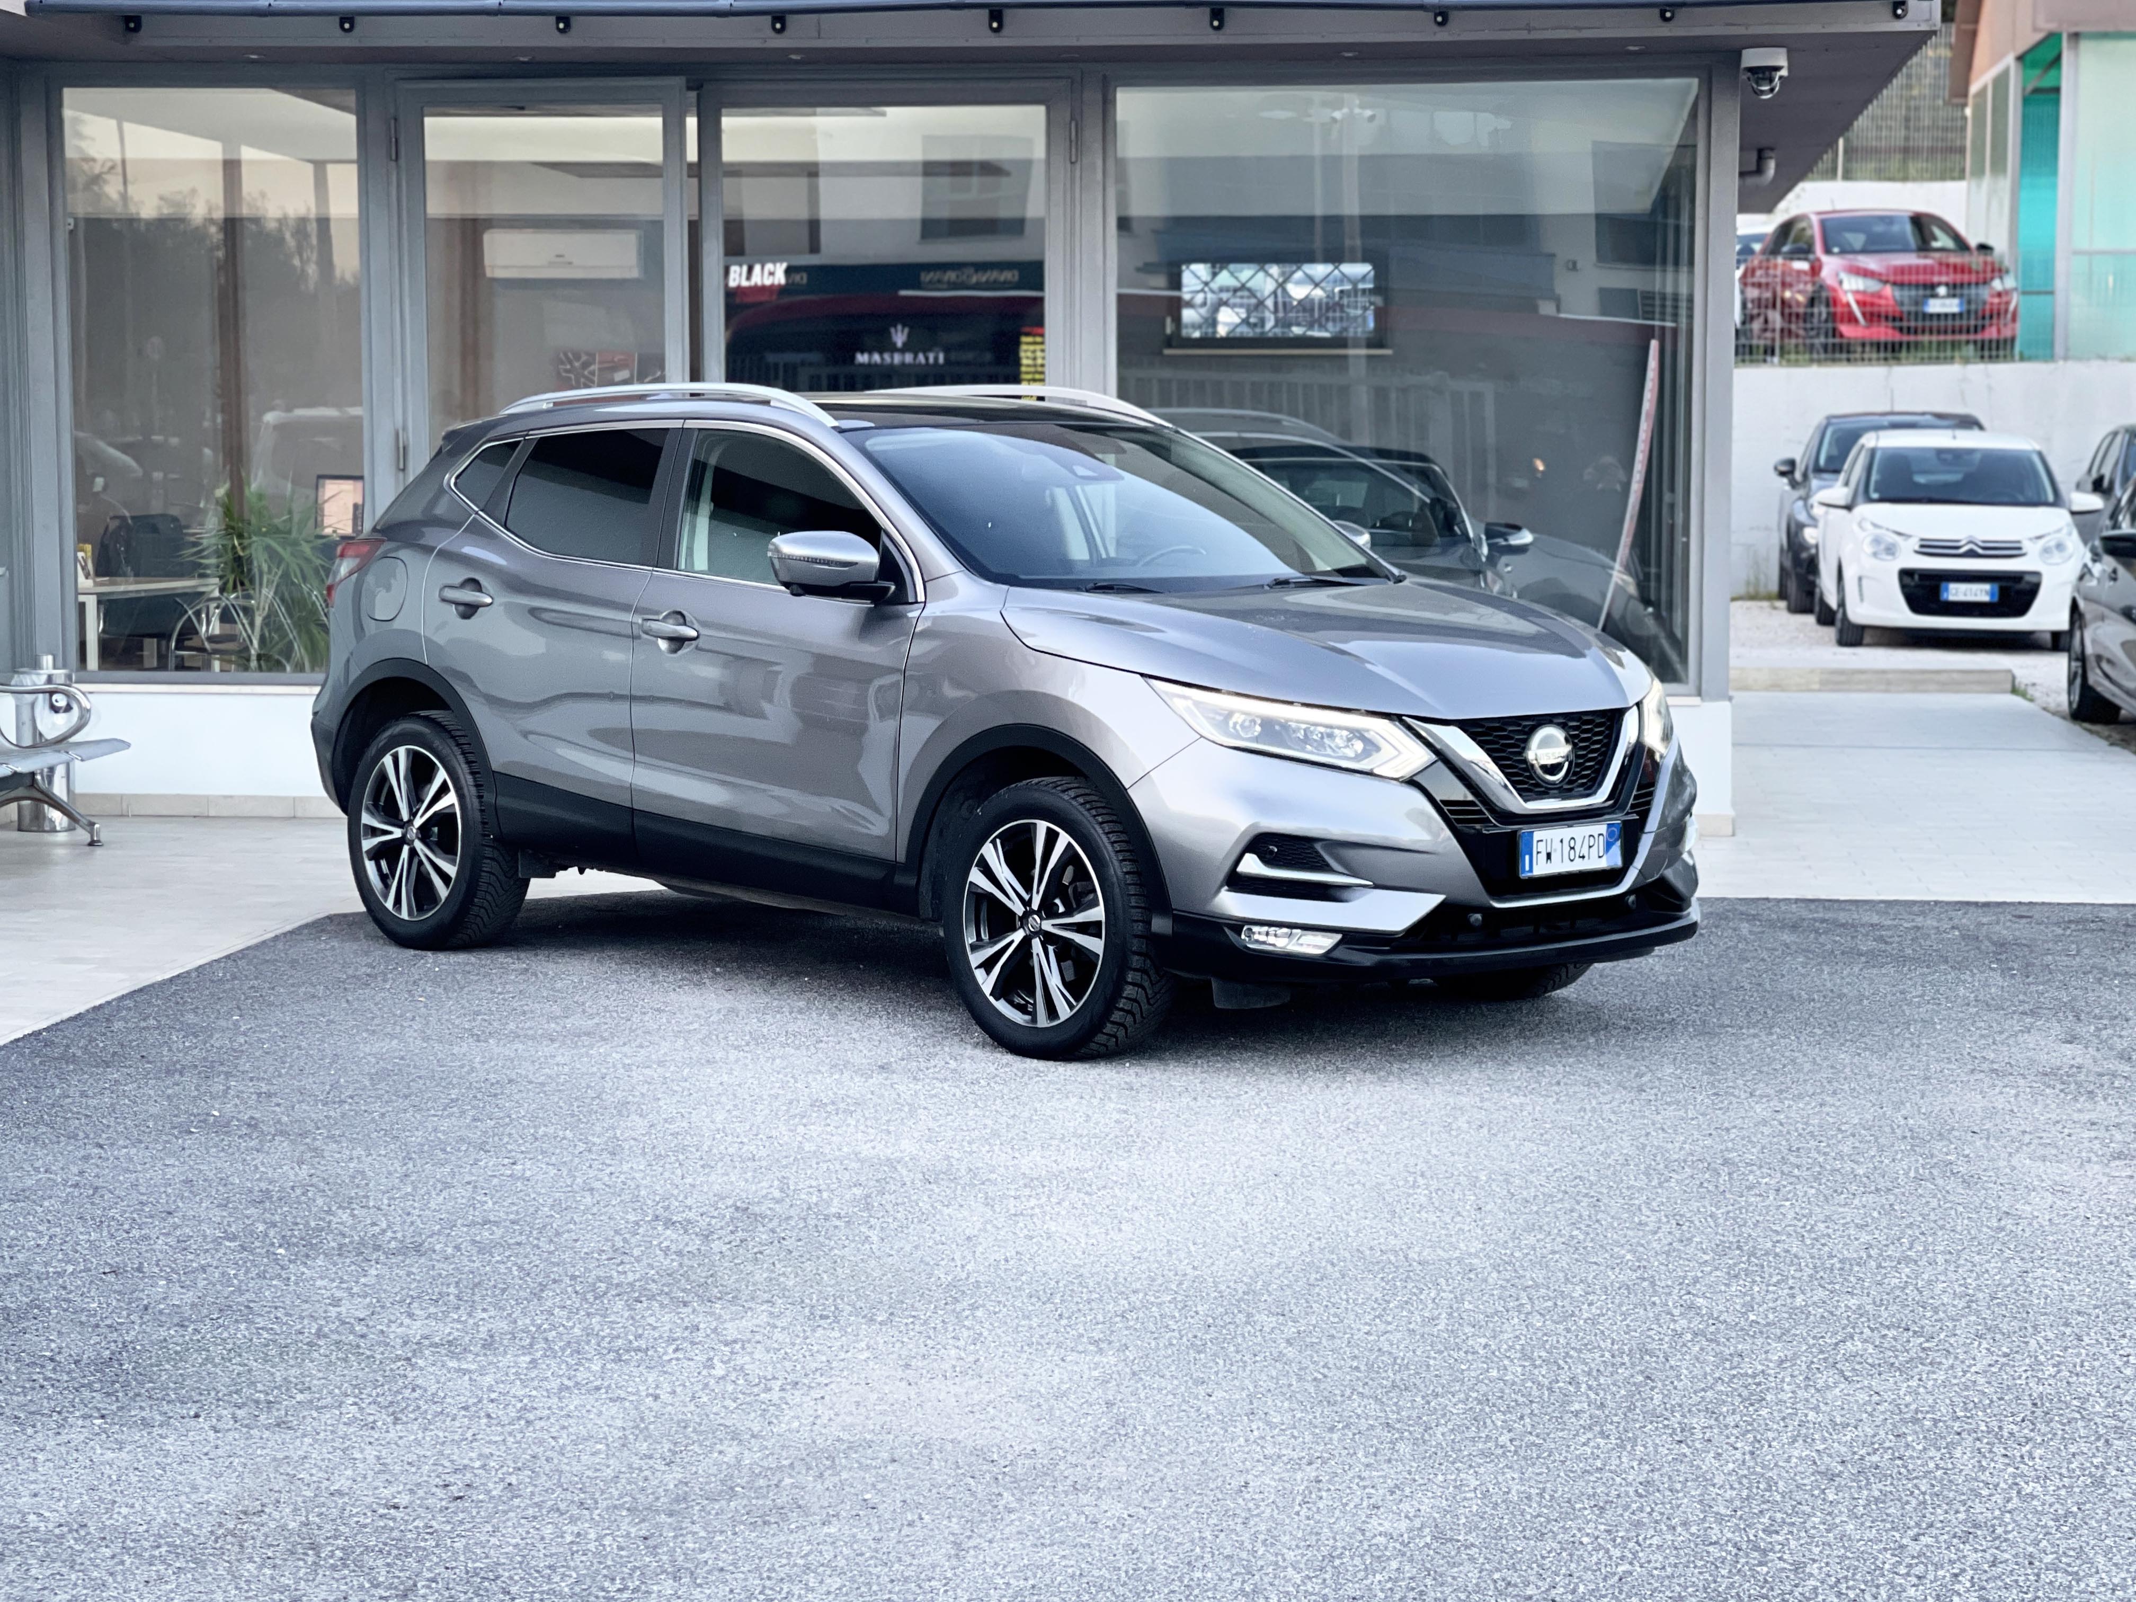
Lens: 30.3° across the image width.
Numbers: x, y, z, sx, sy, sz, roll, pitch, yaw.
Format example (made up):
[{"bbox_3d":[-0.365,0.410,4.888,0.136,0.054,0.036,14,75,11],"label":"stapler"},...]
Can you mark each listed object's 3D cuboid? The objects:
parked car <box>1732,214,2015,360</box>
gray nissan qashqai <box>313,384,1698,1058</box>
[{"bbox_3d":[7.479,-4.787,36.661,1.800,1.440,4.050,-1,6,-6],"label":"parked car"},{"bbox_3d":[-0.306,-0.316,10.902,1.860,1.600,4.390,-5,8,-43],"label":"gray nissan qashqai"}]

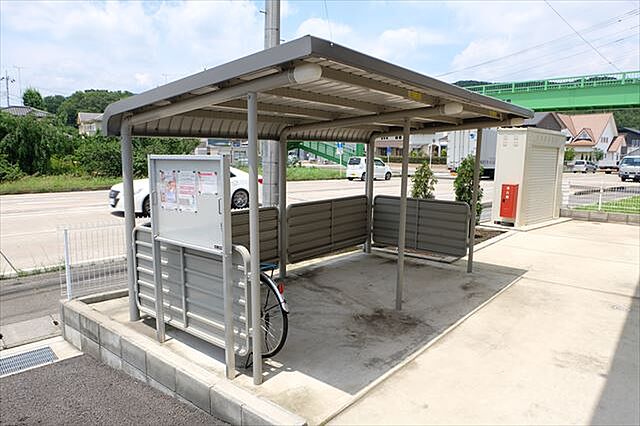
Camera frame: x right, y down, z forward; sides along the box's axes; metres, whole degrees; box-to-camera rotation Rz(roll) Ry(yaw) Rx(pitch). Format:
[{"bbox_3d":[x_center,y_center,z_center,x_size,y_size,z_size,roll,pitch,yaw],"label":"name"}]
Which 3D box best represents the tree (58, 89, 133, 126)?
[{"bbox_3d":[-40.979,-15.993,78.848,13.000,12.944,11.000,-3,8,-27],"label":"tree"}]

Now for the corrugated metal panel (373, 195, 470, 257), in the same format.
[{"bbox_3d":[1.420,0.177,6.226,1.520,0.770,0.040,7,10,39],"label":"corrugated metal panel"}]

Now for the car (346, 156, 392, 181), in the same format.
[{"bbox_3d":[3.512,-3.055,29.493,3.395,1.640,1.475,-6,10,-41],"label":"car"}]

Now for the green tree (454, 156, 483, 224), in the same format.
[{"bbox_3d":[3.279,-0.484,9.256,0.580,1.600,0.580,7,10,39],"label":"green tree"}]

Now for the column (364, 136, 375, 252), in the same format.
[{"bbox_3d":[0.809,-0.274,6.864,0.089,1.880,0.089,7,10,40],"label":"column"}]

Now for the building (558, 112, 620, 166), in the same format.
[{"bbox_3d":[38.314,-10.614,62.000,7.300,7.700,8.200,-5,9,-34],"label":"building"}]

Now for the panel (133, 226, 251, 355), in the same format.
[{"bbox_3d":[-1.067,0.549,3.363,1.530,0.780,0.040,7,10,39],"label":"panel"}]

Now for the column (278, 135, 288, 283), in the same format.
[{"bbox_3d":[-0.457,-0.082,5.381,0.089,1.850,0.089,7,10,40],"label":"column"}]

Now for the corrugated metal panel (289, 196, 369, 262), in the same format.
[{"bbox_3d":[0.170,0.206,6.173,0.045,0.770,1.840,7,10,40],"label":"corrugated metal panel"}]

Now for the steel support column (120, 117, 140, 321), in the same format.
[{"bbox_3d":[-1.723,0.080,3.893,0.089,1.882,0.089,7,10,40],"label":"steel support column"}]

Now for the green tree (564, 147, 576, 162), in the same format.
[{"bbox_3d":[31.724,-7.244,54.000,1.450,2.250,1.450,5,9,30],"label":"green tree"}]

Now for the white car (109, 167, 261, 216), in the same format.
[{"bbox_3d":[-4.064,-0.857,13.277,4.800,1.460,1.800,-7,10,-43],"label":"white car"}]

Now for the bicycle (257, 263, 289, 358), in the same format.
[{"bbox_3d":[-0.912,0.552,3.628,1.800,1.040,0.570,7,10,40],"label":"bicycle"}]

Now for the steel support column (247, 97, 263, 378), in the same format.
[{"bbox_3d":[-0.410,0.210,2.773,0.060,1.890,0.060,7,10,39],"label":"steel support column"}]

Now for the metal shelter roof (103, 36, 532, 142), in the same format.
[{"bbox_3d":[0.408,-0.974,4.536,2.377,0.447,4.245,7,10,40],"label":"metal shelter roof"}]

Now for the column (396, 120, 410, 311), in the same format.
[{"bbox_3d":[0.836,0.047,4.294,0.060,1.918,0.060,7,10,40],"label":"column"}]

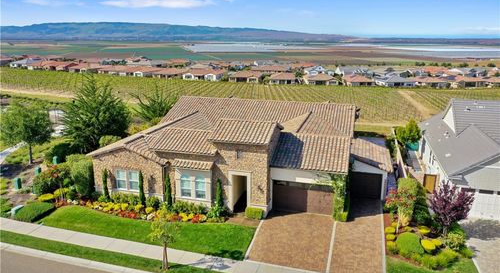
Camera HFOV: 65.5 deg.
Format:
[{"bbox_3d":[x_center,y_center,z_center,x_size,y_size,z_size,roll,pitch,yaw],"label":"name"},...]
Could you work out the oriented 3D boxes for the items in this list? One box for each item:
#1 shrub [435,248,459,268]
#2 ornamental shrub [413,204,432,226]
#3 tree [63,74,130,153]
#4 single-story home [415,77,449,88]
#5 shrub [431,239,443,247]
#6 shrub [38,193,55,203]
[{"bbox_3d":[12.050,7.523,23.844,1.300,0.850,1.300,0,14,0],"label":"shrub"},{"bbox_3d":[13.450,6.043,30.275,1.400,1.350,1.350,4,15,16],"label":"ornamental shrub"},{"bbox_3d":[-18.014,-2.652,46.012,7.800,9.000,7.600,4,15,16],"label":"tree"},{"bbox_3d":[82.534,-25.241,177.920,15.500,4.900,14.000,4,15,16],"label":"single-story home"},{"bbox_3d":[12.460,7.089,25.953,0.750,0.450,0.720,0,14,0],"label":"shrub"},{"bbox_3d":[-18.050,5.374,34.442,1.350,0.520,1.250,4,15,16],"label":"shrub"}]

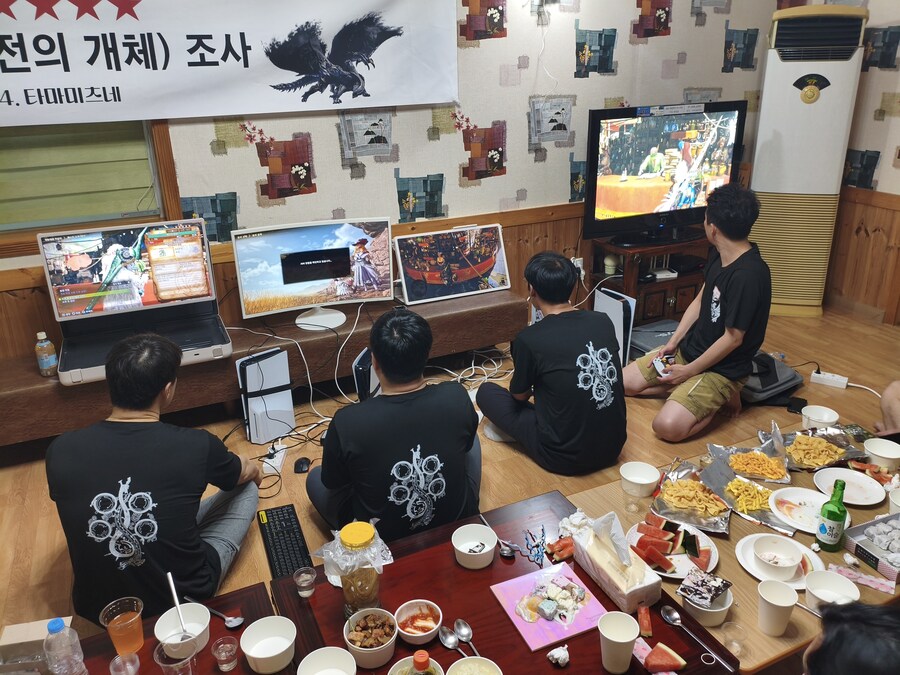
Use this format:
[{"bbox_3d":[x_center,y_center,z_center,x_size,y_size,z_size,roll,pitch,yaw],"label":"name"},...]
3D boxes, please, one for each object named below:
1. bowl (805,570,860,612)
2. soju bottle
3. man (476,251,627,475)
[{"bbox_3d":[0.939,0.638,1.667,0.118,0.058,0.118,-2,20,1],"label":"bowl"},{"bbox_3d":[1.102,0.504,1.935,0.066,0.214,0.066,12,26,31],"label":"soju bottle"},{"bbox_3d":[0.459,0.060,2.896,0.640,0.860,0.670,-11,24,-22],"label":"man"}]

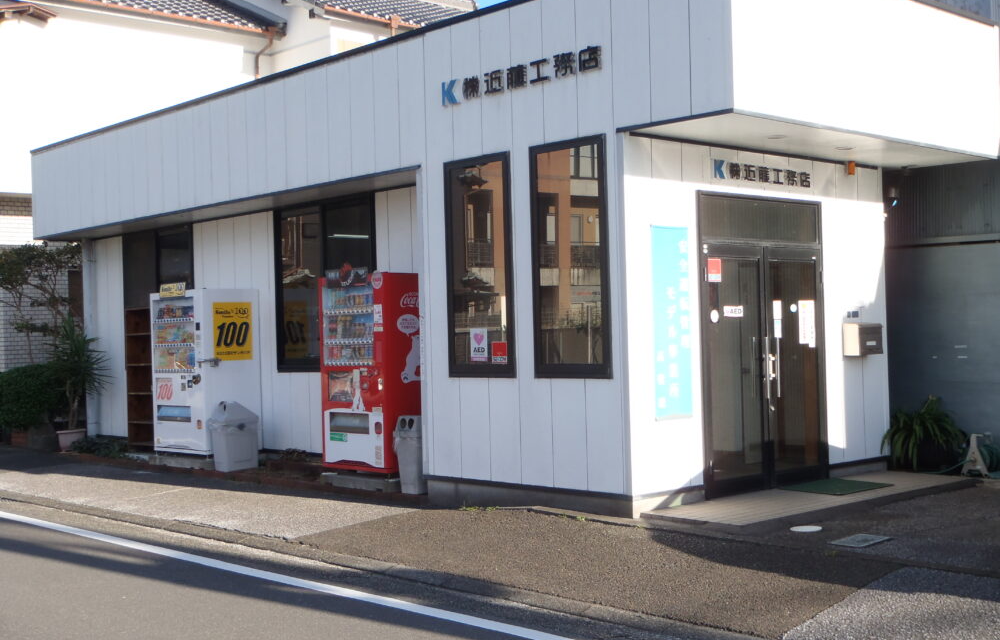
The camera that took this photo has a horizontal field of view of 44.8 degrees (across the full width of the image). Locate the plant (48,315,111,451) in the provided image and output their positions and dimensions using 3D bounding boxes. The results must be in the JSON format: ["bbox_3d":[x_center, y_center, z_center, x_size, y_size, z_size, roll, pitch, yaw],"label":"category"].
[{"bbox_3d":[-5.491,0.823,15.844,0.750,1.800,0.770,-1,-1,-43],"label":"plant"}]

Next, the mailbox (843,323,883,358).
[{"bbox_3d":[3.221,0.177,10.742,0.386,0.287,0.158,-1,-1,-43],"label":"mailbox"}]

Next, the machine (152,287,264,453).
[{"bbox_3d":[-3.344,0.586,13.810,0.700,1.817,1.203,-1,-1,-43],"label":"machine"}]

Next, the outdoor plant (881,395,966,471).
[{"bbox_3d":[3.791,1.022,10.874,0.700,0.660,0.720,-1,-1,-43],"label":"outdoor plant"}]

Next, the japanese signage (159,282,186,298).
[{"bbox_3d":[-3.677,-0.333,13.618,0.030,0.144,0.585,-1,-1,-43],"label":"japanese signage"}]

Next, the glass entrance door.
[{"bbox_3d":[2.174,0.378,9.859,1.734,1.977,0.100,-1,-1,-43],"label":"glass entrance door"}]

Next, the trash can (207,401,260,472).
[{"bbox_3d":[-2.862,1.252,13.095,0.430,0.720,0.350,-1,-1,-43],"label":"trash can"}]

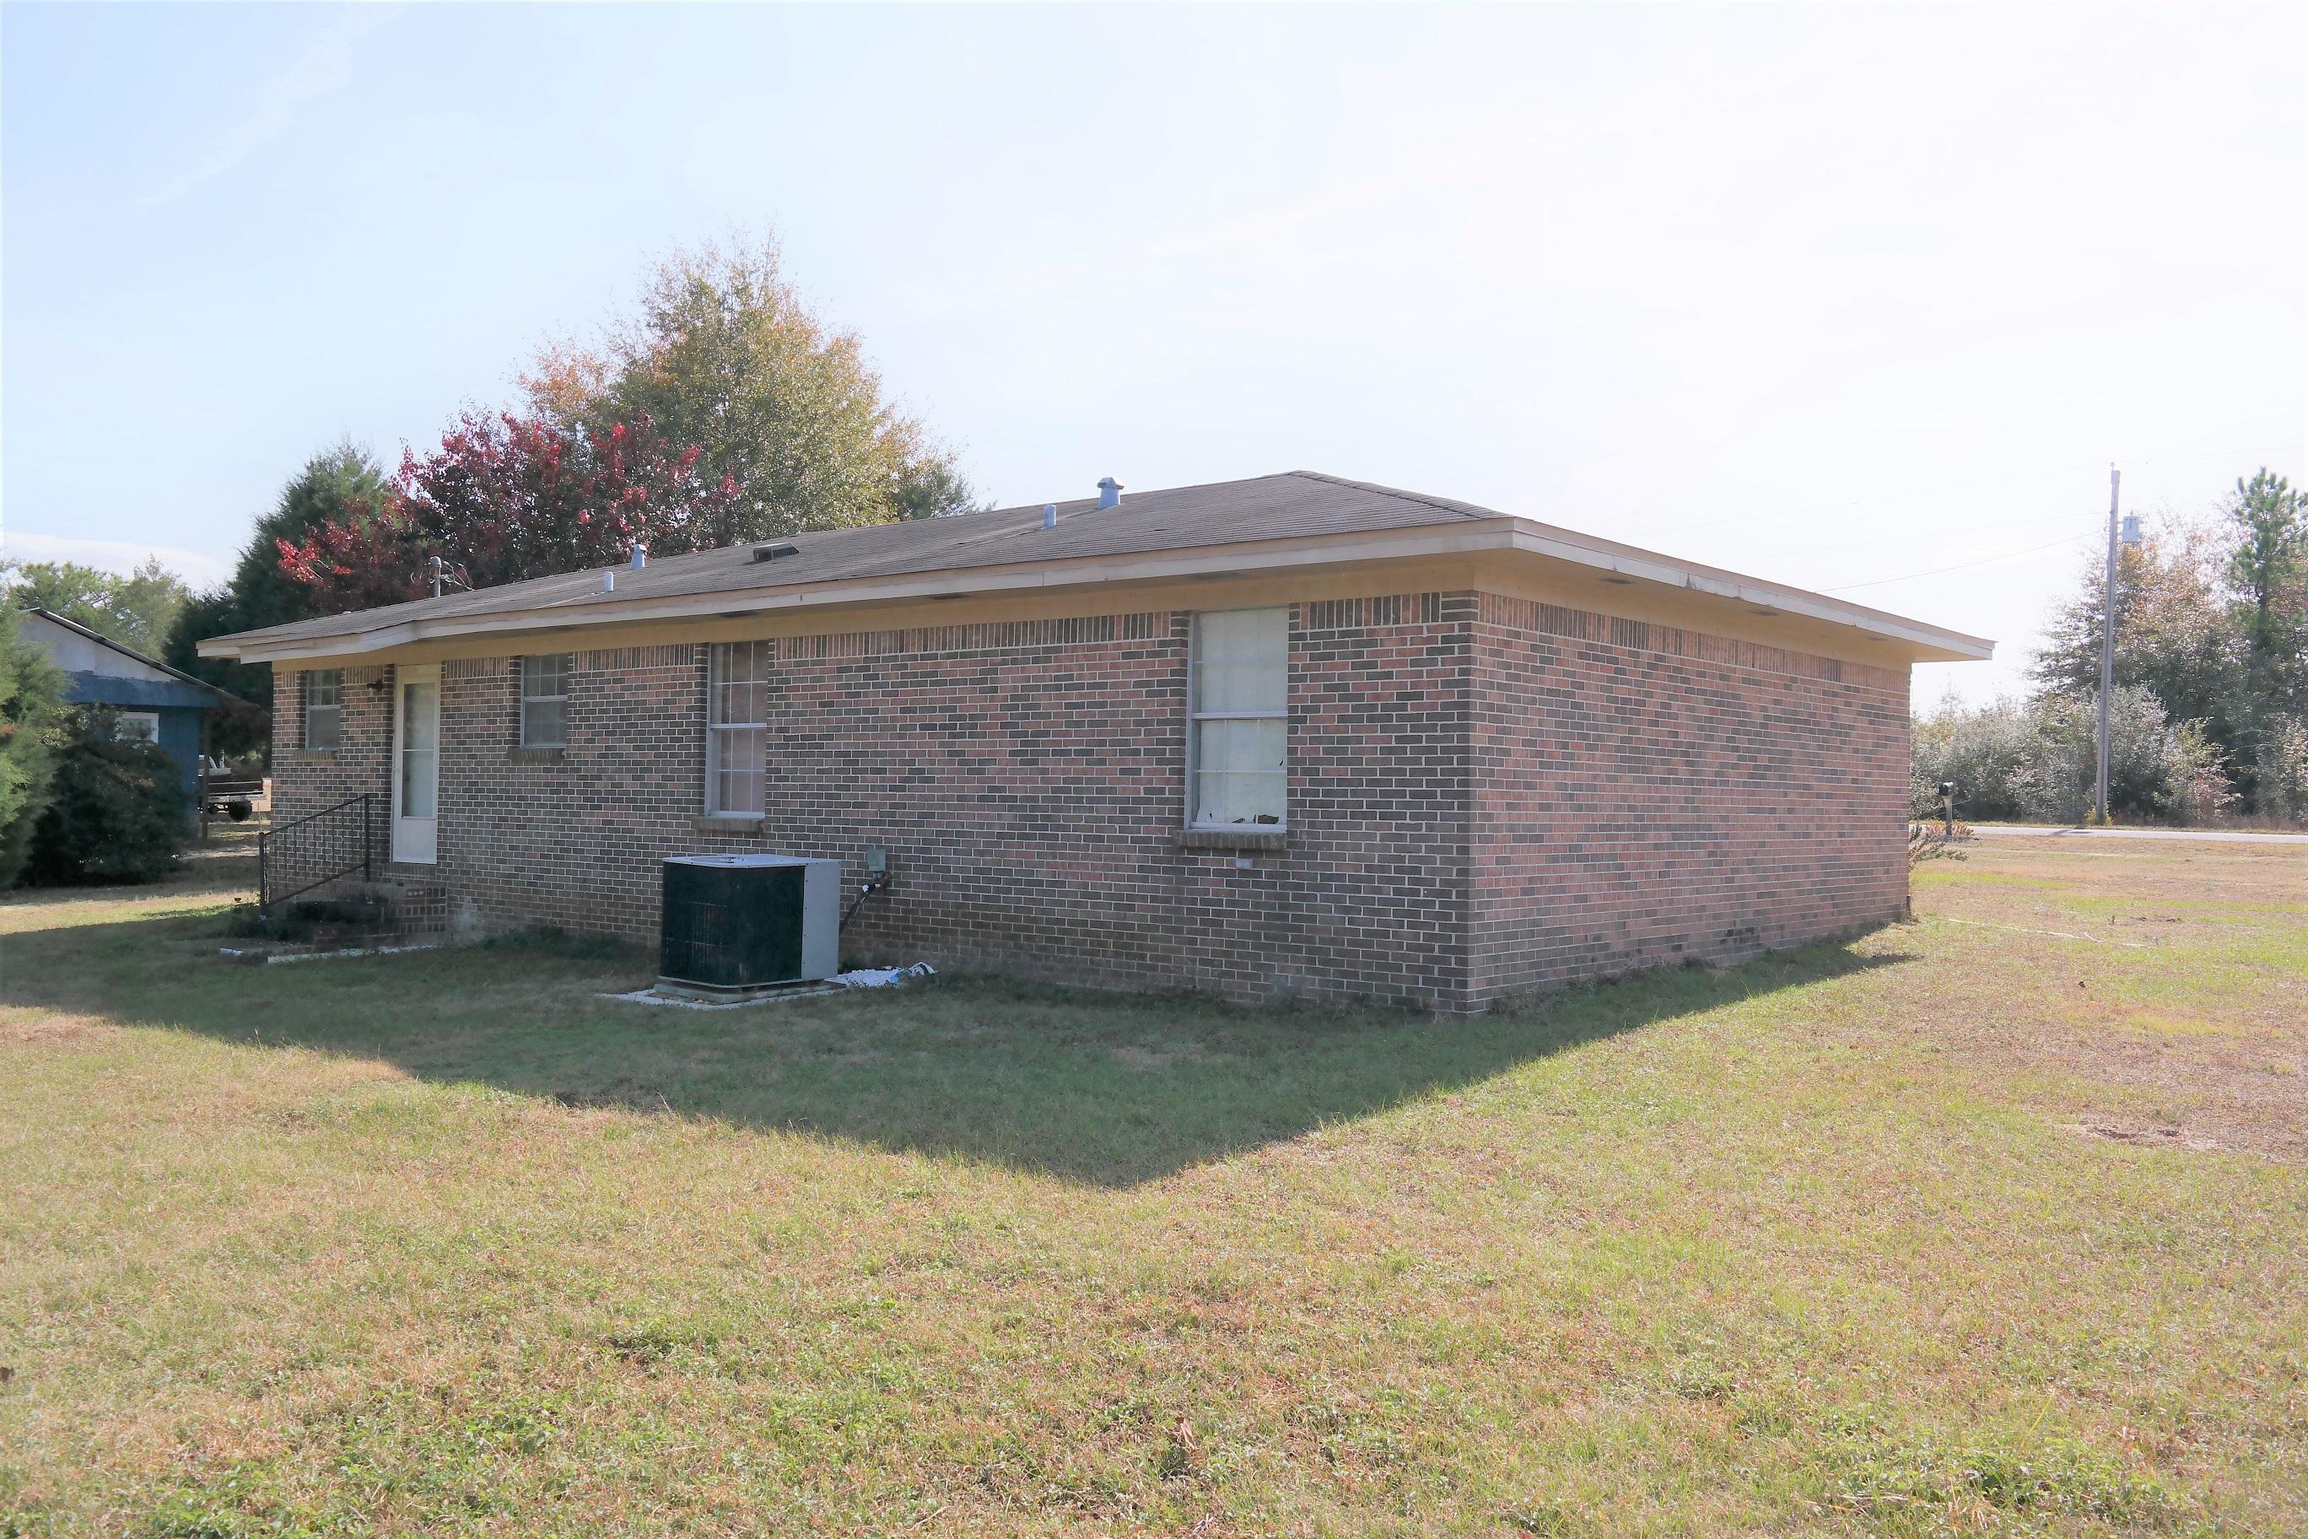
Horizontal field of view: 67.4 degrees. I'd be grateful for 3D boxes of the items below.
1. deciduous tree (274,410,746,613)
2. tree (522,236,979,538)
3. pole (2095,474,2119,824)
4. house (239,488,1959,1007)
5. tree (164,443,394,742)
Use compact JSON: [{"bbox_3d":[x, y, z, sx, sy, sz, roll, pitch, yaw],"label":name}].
[{"bbox_3d":[-12.300,-2.650,33.000,8.900,8.400,8.500,1,-1,0],"label":"deciduous tree"},{"bbox_3d":[-10.500,-6.100,45.000,11.900,15.600,11.500,1,-1,0],"label":"tree"},{"bbox_3d":[25.100,-3.300,45.500,0.300,9.400,0.300,2,-1,0],"label":"pole"},{"bbox_3d":[-1.420,-0.600,17.900,16.300,4.300,9.300,0,-1,39],"label":"house"},{"bbox_3d":[-22.500,-3.500,46.000,7.200,10.300,7.000,1,-1,0],"label":"tree"}]

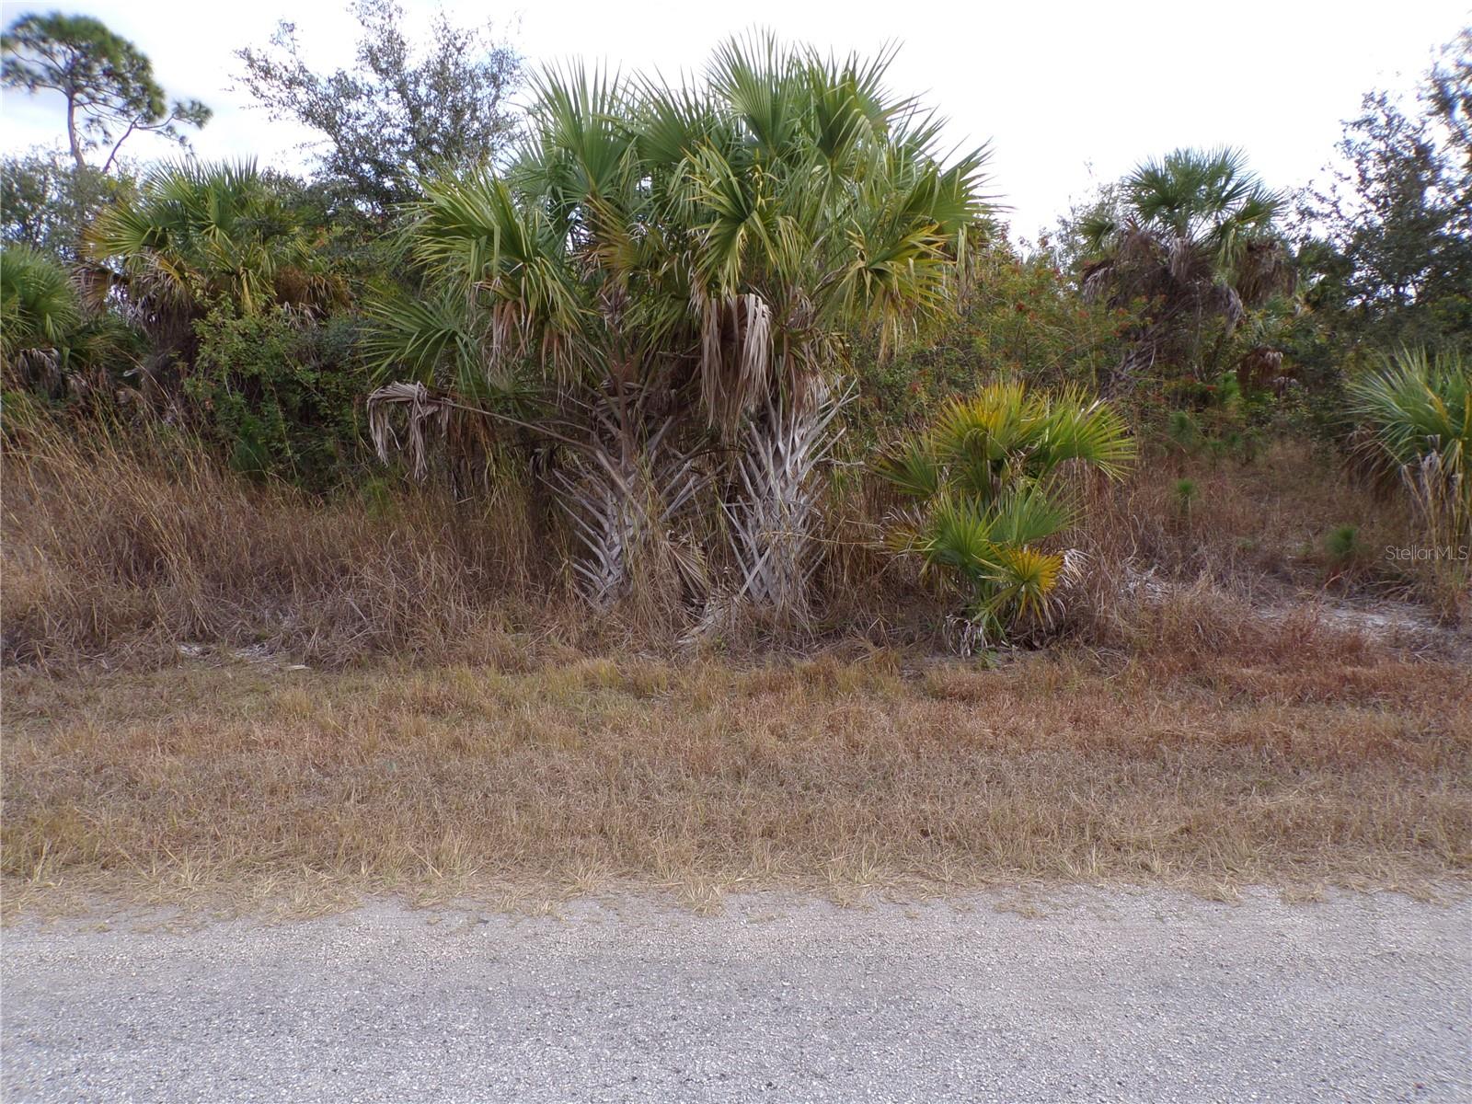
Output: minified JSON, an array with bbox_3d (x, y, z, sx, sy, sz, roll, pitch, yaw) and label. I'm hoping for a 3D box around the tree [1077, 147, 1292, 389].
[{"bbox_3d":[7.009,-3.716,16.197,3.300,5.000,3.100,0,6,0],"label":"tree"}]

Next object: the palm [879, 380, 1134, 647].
[{"bbox_3d":[2.151,-0.305,8.214,1.900,2.060,1.700,0,6,0],"label":"palm"}]

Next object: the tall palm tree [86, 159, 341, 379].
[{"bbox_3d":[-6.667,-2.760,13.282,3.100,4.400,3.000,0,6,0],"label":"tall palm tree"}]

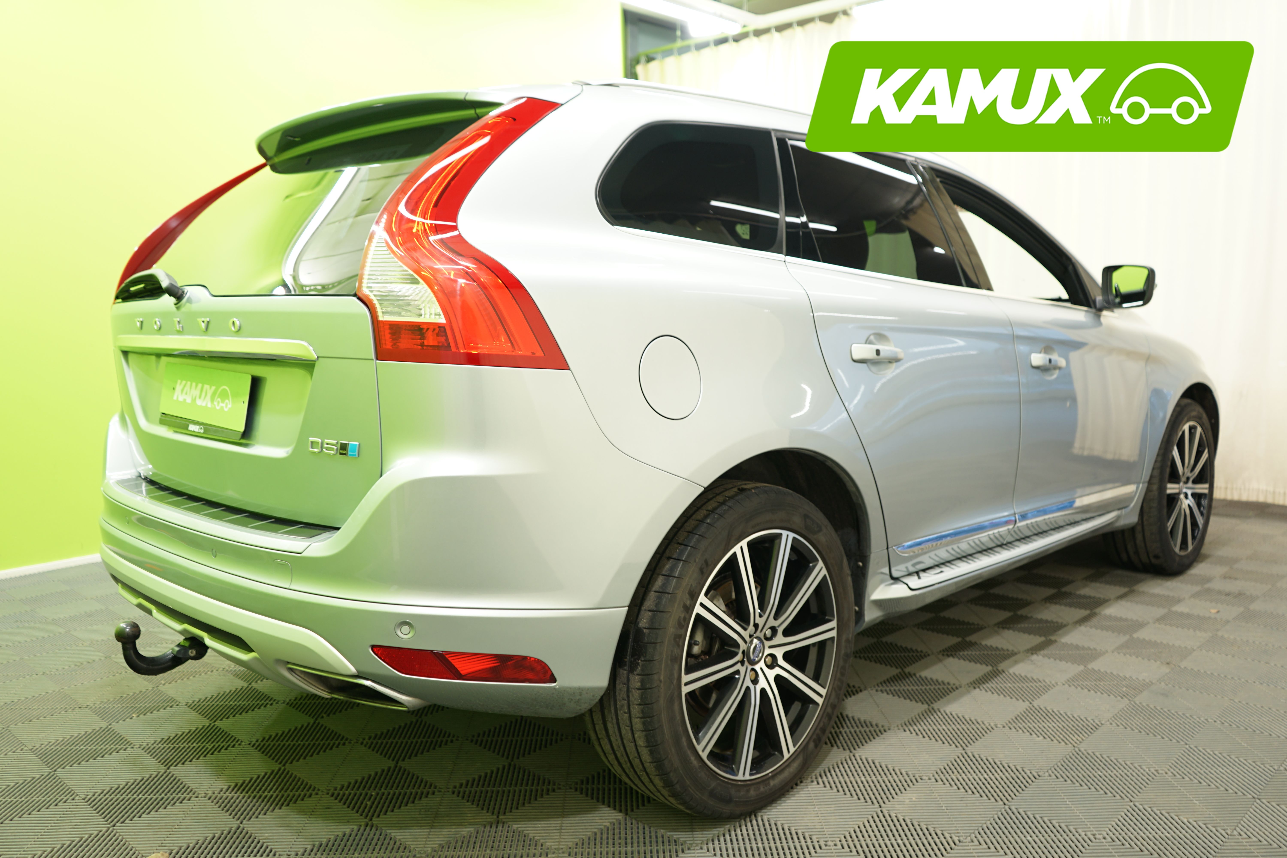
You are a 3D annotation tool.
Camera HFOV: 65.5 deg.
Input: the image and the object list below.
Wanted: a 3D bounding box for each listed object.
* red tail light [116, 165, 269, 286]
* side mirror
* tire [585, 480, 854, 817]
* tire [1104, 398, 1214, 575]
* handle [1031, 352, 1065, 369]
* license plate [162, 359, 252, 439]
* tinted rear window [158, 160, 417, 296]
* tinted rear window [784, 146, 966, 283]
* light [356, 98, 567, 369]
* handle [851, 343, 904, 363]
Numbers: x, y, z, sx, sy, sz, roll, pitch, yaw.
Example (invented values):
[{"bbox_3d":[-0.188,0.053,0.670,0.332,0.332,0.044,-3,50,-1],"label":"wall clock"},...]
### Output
[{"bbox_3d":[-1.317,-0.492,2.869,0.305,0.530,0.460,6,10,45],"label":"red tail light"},{"bbox_3d":[1.658,-0.484,3.423,0.195,0.157,0.125,6,10,45],"label":"side mirror"},{"bbox_3d":[0.195,0.491,2.318,0.255,0.728,0.735,5,9,45],"label":"tire"},{"bbox_3d":[2.183,0.236,4.236,0.255,0.728,0.735,5,9,45],"label":"tire"},{"bbox_3d":[1.259,-0.214,3.098,0.048,0.042,0.205,6,10,45],"label":"handle"},{"bbox_3d":[-0.969,-0.064,2.197,0.457,0.138,0.025,6,0,45],"label":"license plate"},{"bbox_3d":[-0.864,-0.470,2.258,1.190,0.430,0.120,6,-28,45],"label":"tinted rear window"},{"bbox_3d":[0.621,-0.563,2.647,0.690,0.380,0.060,-7,-10,-45],"label":"tinted rear window"},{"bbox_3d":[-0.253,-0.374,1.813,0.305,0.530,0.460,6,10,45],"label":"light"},{"bbox_3d":[0.562,-0.182,2.407,0.048,0.042,0.205,6,10,45],"label":"handle"}]

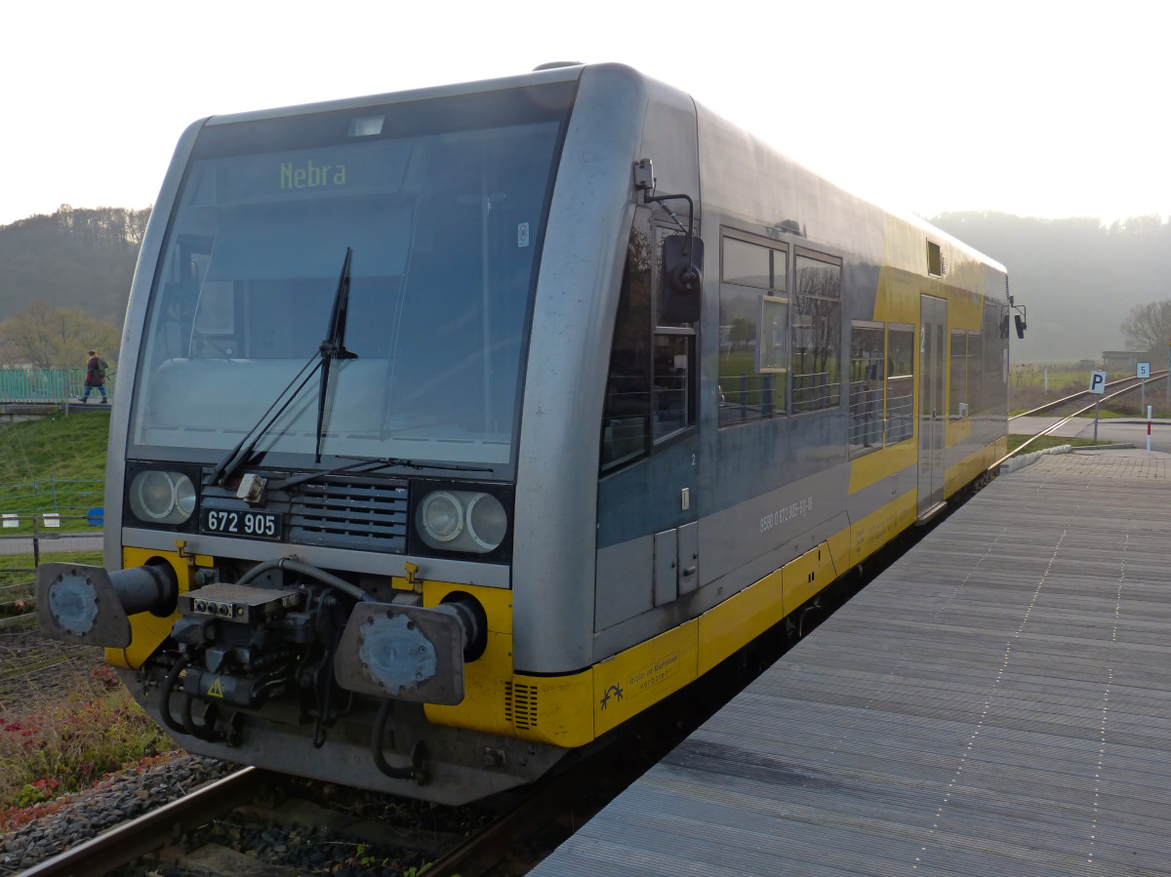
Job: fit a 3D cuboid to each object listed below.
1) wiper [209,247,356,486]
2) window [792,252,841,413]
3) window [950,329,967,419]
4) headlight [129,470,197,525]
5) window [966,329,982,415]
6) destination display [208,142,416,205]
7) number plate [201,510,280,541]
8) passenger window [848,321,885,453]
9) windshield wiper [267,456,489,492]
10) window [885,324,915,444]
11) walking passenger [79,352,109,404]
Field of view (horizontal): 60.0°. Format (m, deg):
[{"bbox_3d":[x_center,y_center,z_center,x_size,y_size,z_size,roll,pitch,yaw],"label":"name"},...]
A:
[{"bbox_3d":[-1.361,-0.342,4.736,0.704,1.183,0.092,2,-13,25],"label":"wiper"},{"bbox_3d":[1.523,-0.702,6.713,0.051,1.051,1.102,2,5,29],"label":"window"},{"bbox_3d":[4.248,-0.720,11.605,0.051,1.051,1.102,2,5,29],"label":"window"},{"bbox_3d":[-2.070,0.285,5.042,0.449,0.250,0.133,2,5,25],"label":"headlight"},{"bbox_3d":[4.854,-0.816,12.687,0.051,1.051,1.102,2,5,29],"label":"window"},{"bbox_3d":[-1.442,-1.373,5.284,1.275,0.240,0.102,2,5,25],"label":"destination display"},{"bbox_3d":[-1.615,0.399,4.766,0.484,0.122,0.020,2,5,25],"label":"number plate"},{"bbox_3d":[2.200,-0.397,7.950,0.051,1.051,1.102,2,5,29],"label":"passenger window"},{"bbox_3d":[-0.919,0.163,4.409,1.173,0.163,0.082,2,-13,25],"label":"windshield wiper"},{"bbox_3d":[2.772,-0.487,8.970,0.051,1.051,1.102,2,5,29],"label":"window"},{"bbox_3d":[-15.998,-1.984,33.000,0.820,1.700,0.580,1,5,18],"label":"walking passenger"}]

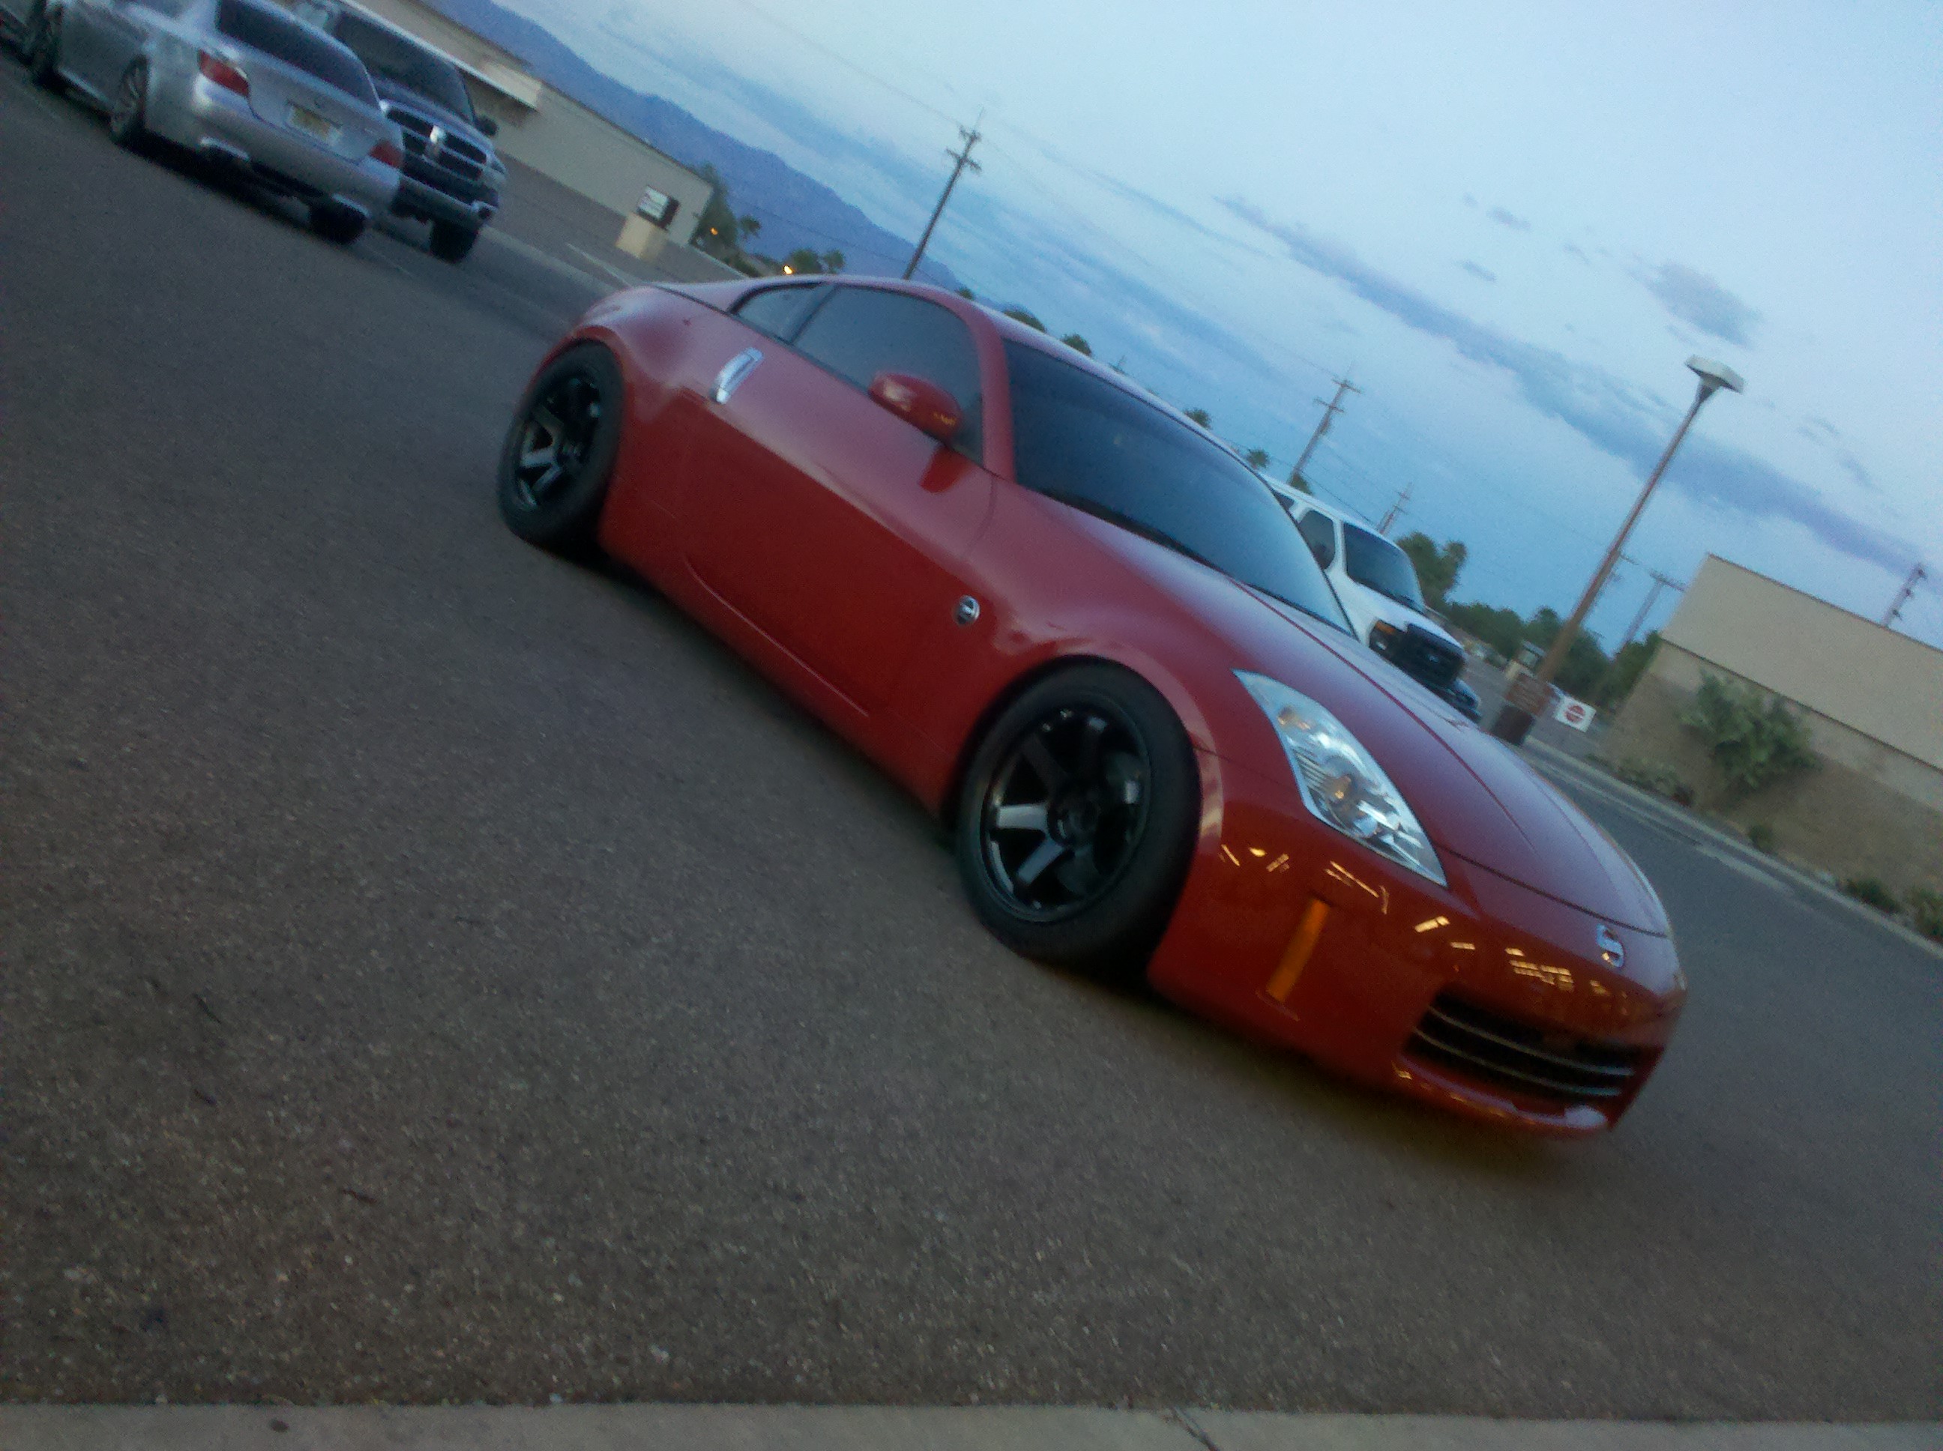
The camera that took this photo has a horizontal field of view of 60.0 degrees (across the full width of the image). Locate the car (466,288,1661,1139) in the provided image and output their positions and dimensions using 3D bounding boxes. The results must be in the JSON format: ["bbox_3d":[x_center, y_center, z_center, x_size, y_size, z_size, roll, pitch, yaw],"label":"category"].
[{"bbox_3d":[0.162,-0.466,5.153,1.830,1.300,4.310,18,13,-44],"label":"car"}]

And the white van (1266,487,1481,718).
[{"bbox_3d":[3.633,-1.920,20.637,2.030,2.100,5.600,19,12,-42],"label":"white van"}]

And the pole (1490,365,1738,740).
[{"bbox_3d":[11.466,-2.998,29.915,0.900,7.400,0.900,18,13,-44],"label":"pole"}]

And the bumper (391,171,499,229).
[{"bbox_3d":[-6.401,-6.209,19.400,1.980,0.380,0.420,18,13,-44],"label":"bumper"}]

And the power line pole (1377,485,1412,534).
[{"bbox_3d":[36.040,-15.618,149.552,2.400,12.500,0.350,28,9,9],"label":"power line pole"}]

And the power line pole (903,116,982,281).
[{"bbox_3d":[-2.497,-23.450,81.927,2.400,13.000,0.350,25,9,-9],"label":"power line pole"}]

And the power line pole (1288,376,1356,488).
[{"bbox_3d":[20.362,-15.670,104.300,2.400,13.000,0.350,28,9,6],"label":"power line pole"}]

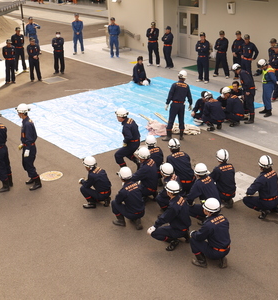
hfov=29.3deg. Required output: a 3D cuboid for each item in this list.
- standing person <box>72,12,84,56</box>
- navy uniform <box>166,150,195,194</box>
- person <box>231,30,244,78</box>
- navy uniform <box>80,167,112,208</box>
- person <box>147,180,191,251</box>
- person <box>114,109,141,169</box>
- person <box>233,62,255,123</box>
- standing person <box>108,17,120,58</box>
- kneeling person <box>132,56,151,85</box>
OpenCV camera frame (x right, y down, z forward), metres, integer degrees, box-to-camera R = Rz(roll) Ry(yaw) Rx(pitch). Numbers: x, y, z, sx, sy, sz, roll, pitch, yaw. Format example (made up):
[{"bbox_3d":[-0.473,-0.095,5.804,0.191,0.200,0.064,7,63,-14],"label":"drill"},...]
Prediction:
[{"bbox_3d":[-2.787,-5.280,24.088,0.550,1.760,0.360,-5,21,-7],"label":"standing person"},{"bbox_3d":[0.807,0.467,10.333,0.560,0.820,0.660,-12,23,-23],"label":"navy uniform"},{"bbox_3d":[3.595,-3.454,19.363,0.510,1.740,0.360,6,23,20],"label":"person"},{"bbox_3d":[-0.835,0.697,10.408,0.600,0.800,0.470,7,23,23],"label":"navy uniform"},{"bbox_3d":[0.502,1.078,8.751,0.800,1.120,0.560,3,21,14],"label":"person"},{"bbox_3d":[-0.262,-0.218,11.582,0.620,1.430,0.500,6,22,21],"label":"person"},{"bbox_3d":[2.828,-1.529,14.384,0.620,1.670,0.500,-2,21,1],"label":"person"},{"bbox_3d":[-1.138,-5.066,24.000,0.500,1.770,0.360,-4,21,-5],"label":"standing person"},{"bbox_3d":[0.054,-2.860,19.239,0.530,0.930,0.640,-21,27,-40],"label":"kneeling person"}]

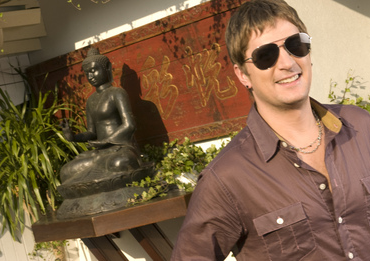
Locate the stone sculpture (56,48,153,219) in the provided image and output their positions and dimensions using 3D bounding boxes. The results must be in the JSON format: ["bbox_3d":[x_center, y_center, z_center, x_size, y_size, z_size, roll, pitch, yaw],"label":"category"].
[{"bbox_3d":[-0.350,-0.003,3.150,0.360,0.590,0.430,-16,3,-44],"label":"stone sculpture"}]

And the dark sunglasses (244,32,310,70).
[{"bbox_3d":[0.183,-0.157,1.775,0.142,0.050,0.140,-20,0,-18],"label":"dark sunglasses"}]

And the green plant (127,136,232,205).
[{"bbox_3d":[-0.010,0.123,3.130,0.330,0.210,0.430,-16,3,-44],"label":"green plant"}]

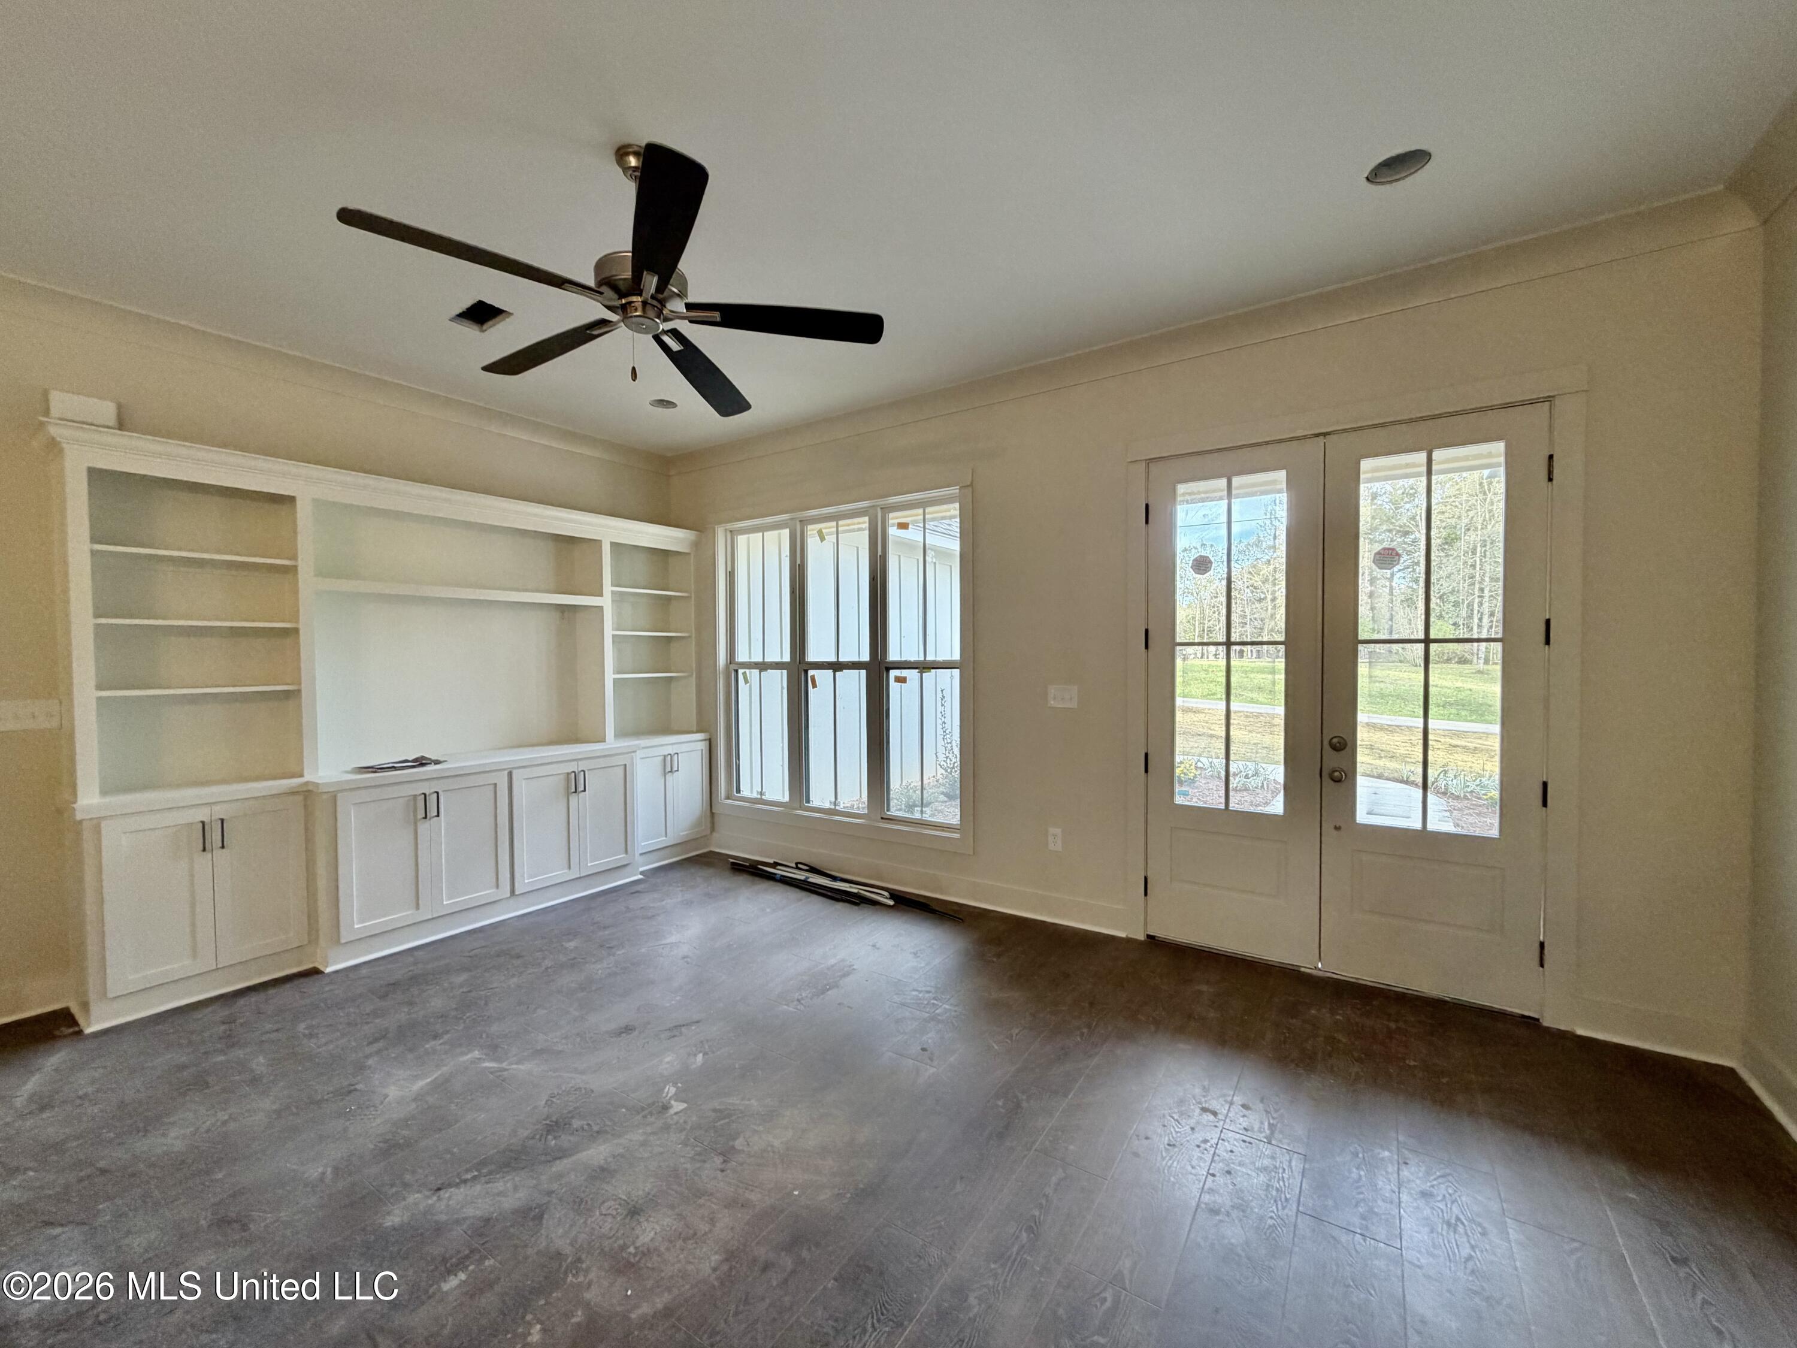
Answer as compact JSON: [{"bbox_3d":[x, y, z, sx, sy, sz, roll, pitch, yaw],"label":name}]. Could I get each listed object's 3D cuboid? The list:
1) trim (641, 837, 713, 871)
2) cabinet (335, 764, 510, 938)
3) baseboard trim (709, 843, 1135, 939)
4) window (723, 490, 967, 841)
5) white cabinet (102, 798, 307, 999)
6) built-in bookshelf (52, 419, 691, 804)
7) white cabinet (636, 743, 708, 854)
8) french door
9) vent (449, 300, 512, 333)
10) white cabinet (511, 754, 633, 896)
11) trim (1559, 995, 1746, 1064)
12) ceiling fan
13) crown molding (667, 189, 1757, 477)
[{"bbox_3d":[-1.636,1.312,5.336,0.028,0.105,0.630,0,2,34],"label":"trim"},{"bbox_3d":[-2.652,0.919,3.954,0.545,0.715,0.820,1,2,35],"label":"cabinet"},{"bbox_3d":[-0.123,1.290,4.694,3.200,0.146,0.028,0,2,34],"label":"baseboard trim"},{"bbox_3d":[-0.471,-0.062,4.952,2.105,2.084,0.110,1,2,35],"label":"window"},{"bbox_3d":[-3.166,0.936,3.300,0.440,0.715,0.660,1,2,35],"label":"white cabinet"},{"bbox_3d":[-2.524,-0.268,4.255,0.390,1.505,3.185,1,2,35],"label":"built-in bookshelf"},{"bbox_3d":[-1.780,0.869,5.310,0.440,0.720,0.655,1,2,35],"label":"white cabinet"},{"bbox_3d":[1.921,0.145,3.309,1.540,2.440,0.055,0,2,34],"label":"french door"},{"bbox_3d":[-1.893,-1.630,3.301,0.310,0.040,0.158,0,2,34],"label":"vent"},{"bbox_3d":[-2.192,0.915,4.674,0.480,0.745,0.800,0,2,34],"label":"white cabinet"},{"bbox_3d":[2.790,1.323,2.694,0.435,0.140,0.022,1,2,35],"label":"trim"},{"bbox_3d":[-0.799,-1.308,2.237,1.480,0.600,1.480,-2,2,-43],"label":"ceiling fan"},{"bbox_3d":[0.560,-1.603,4.088,5.787,0.120,0.120,0,2,34],"label":"crown molding"}]

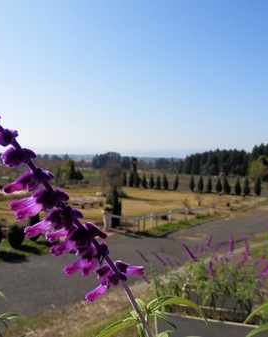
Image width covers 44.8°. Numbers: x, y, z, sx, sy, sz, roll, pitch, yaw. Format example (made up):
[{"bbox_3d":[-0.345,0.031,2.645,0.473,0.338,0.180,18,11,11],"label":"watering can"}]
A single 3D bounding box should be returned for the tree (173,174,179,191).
[{"bbox_3d":[4.985,1.595,38.100,0.640,1.970,0.640,0,2,0],"label":"tree"}]

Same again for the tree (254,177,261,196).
[{"bbox_3d":[12.428,1.791,32.500,0.640,1.940,0.640,0,2,0],"label":"tree"}]

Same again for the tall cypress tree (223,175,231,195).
[{"bbox_3d":[10.114,1.785,35.099,0.736,2.055,0.736,0,2,0],"label":"tall cypress tree"}]

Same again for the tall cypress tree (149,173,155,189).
[{"bbox_3d":[2.335,1.565,41.000,0.630,1.920,0.630,0,2,0],"label":"tall cypress tree"}]

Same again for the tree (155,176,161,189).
[{"bbox_3d":[3.127,1.783,40.595,0.663,1.688,0.663,0,2,0],"label":"tree"}]

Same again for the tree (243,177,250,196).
[{"bbox_3d":[11.481,1.814,33.000,0.660,1.960,0.660,0,2,0],"label":"tree"}]

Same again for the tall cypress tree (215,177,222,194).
[{"bbox_3d":[9.317,1.827,35.485,0.678,1.946,0.678,0,2,0],"label":"tall cypress tree"}]

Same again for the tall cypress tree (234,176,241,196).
[{"bbox_3d":[10.954,1.870,34.176,0.674,1.948,0.674,0,2,0],"label":"tall cypress tree"}]

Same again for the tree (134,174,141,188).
[{"bbox_3d":[0.497,1.675,42.452,0.706,1.779,0.706,0,2,0],"label":"tree"}]

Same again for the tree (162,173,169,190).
[{"bbox_3d":[3.870,1.571,39.400,0.680,2.000,0.680,0,2,0],"label":"tree"}]

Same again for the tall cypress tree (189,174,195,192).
[{"bbox_3d":[6.747,1.702,37.427,0.623,2.065,0.623,0,2,0],"label":"tall cypress tree"}]

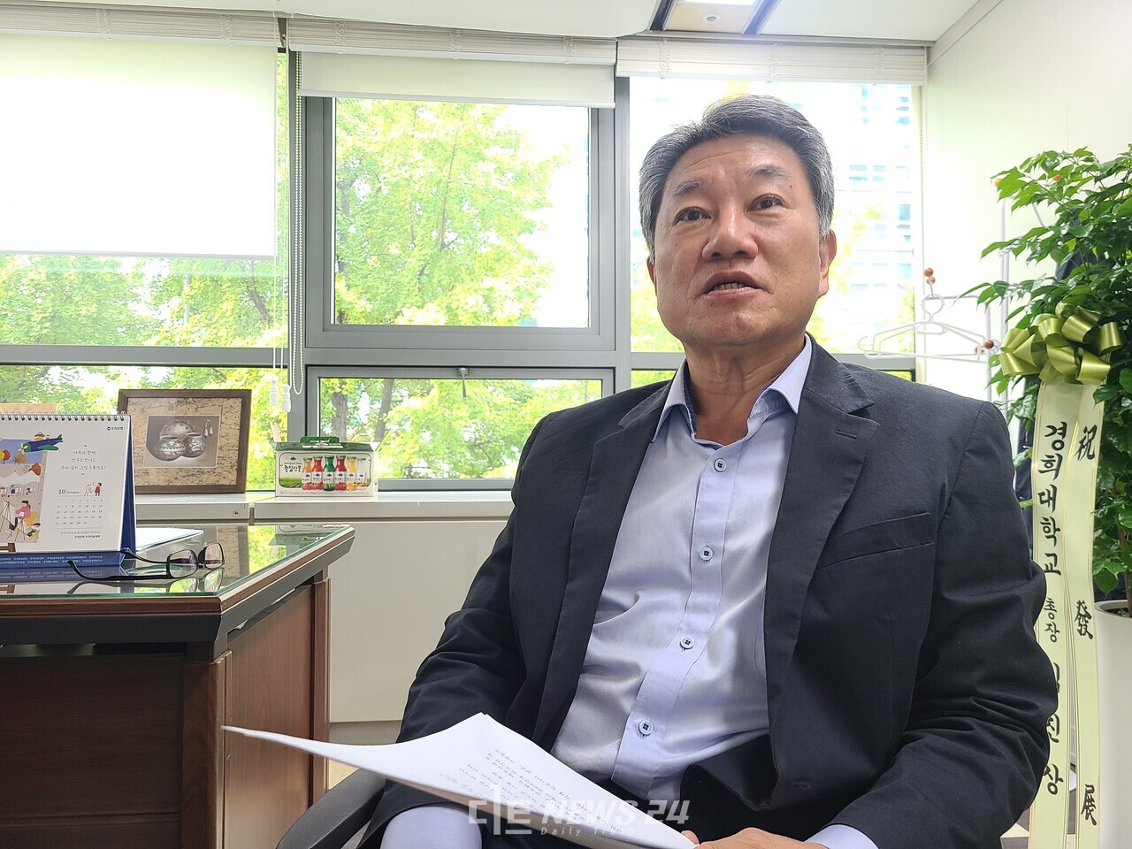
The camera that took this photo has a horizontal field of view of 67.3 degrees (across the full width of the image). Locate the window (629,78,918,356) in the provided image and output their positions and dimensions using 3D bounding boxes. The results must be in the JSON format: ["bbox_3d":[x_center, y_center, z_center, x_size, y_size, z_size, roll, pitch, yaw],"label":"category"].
[{"bbox_3d":[0.788,-0.795,3.200,1.119,1.084,0.090,0,-2,-5],"label":"window"}]

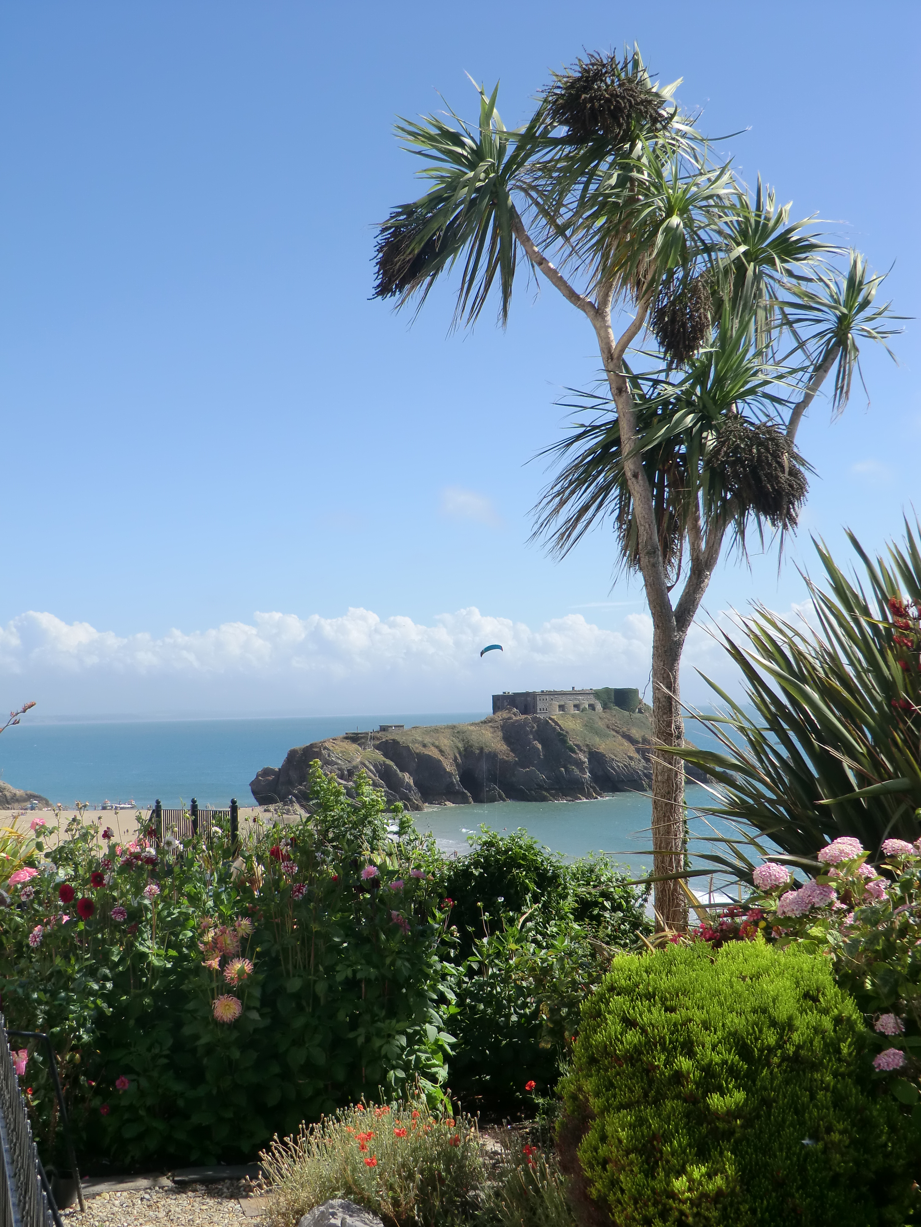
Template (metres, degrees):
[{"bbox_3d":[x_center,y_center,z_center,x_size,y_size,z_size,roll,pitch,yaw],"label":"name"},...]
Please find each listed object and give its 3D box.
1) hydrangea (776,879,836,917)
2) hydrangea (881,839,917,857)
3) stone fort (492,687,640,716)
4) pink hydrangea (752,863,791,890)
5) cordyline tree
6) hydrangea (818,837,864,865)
[{"bbox_3d":[1.243,1.027,6.000,0.210,0.125,0.160,-2,-3,0],"label":"hydrangea"},{"bbox_3d":[1.629,0.876,6.200,0.130,0.070,0.130,-2,-3,0],"label":"hydrangea"},{"bbox_3d":[34.334,28.586,540.000,41.000,8.500,25.000,1,-4,-36],"label":"stone fort"},{"bbox_3d":[1.139,0.962,6.100,0.140,0.095,0.135,-2,-3,0],"label":"pink hydrangea"},{"bbox_3d":[0.853,-0.437,8.300,2.450,4.650,2.200,-2,-3,0],"label":"cordyline tree"},{"bbox_3d":[1.367,0.856,6.000,0.165,0.095,0.155,-2,-3,0],"label":"hydrangea"}]

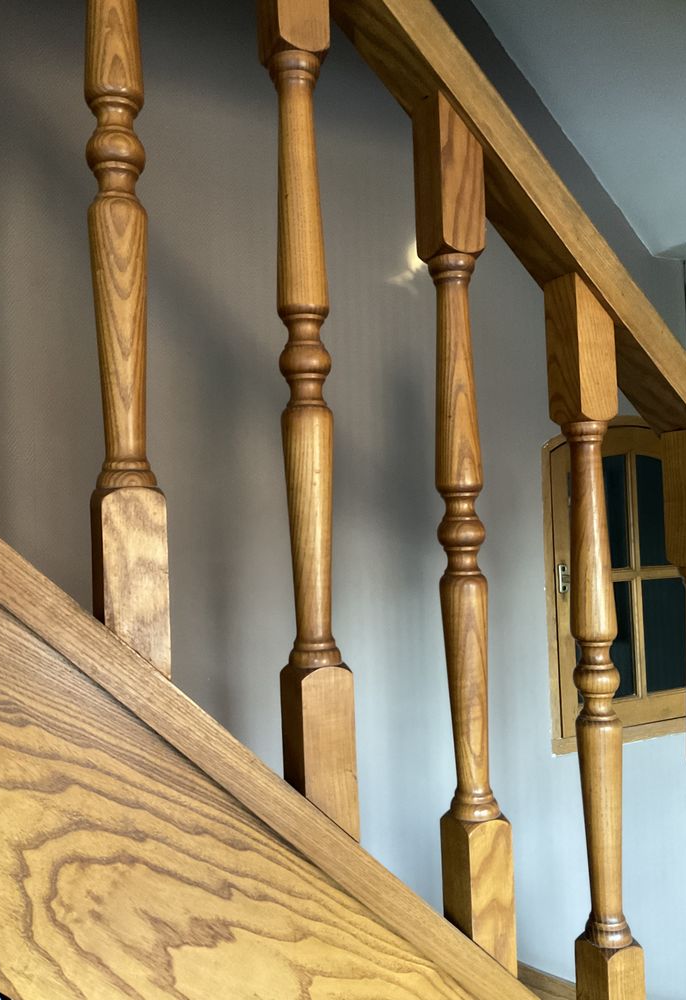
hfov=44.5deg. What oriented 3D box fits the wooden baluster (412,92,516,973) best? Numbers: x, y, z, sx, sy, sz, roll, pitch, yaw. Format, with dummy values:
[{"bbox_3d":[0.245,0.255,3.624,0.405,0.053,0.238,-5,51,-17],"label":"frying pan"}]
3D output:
[{"bbox_3d":[0.110,0.031,0.767,0.045,0.790,0.045,-1,-2,-27],"label":"wooden baluster"}]

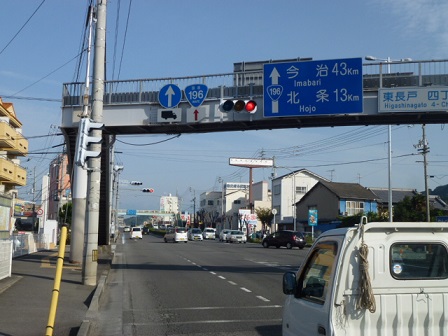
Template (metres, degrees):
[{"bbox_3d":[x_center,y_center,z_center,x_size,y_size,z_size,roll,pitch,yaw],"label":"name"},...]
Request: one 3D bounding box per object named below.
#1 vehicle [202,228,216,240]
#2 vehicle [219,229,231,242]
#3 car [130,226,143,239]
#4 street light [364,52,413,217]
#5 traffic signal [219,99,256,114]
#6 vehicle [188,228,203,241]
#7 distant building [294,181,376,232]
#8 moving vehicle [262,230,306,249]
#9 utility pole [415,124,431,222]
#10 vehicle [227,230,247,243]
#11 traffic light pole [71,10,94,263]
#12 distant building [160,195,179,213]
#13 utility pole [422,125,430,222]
[{"bbox_3d":[-2.034,9.350,76.000,1.520,1.750,3.500,2,-7,-10],"label":"vehicle"},{"bbox_3d":[0.608,8.237,64.500,1.680,1.450,4.300,2,-7,-10],"label":"vehicle"},{"bbox_3d":[-12.463,9.313,75.443,1.480,1.670,3.400,2,-6,-11],"label":"car"},{"bbox_3d":[9.185,-0.601,29.424,2.850,11.400,0.350,2,-6,-11],"label":"street light"},{"bbox_3d":[0.442,-1.970,17.000,1.200,0.440,0.400,2,-7,-12],"label":"traffic signal"},{"bbox_3d":[-3.664,8.553,67.993,1.480,1.620,3.400,2,-6,-11],"label":"vehicle"},{"bbox_3d":[12.612,5.017,58.799,5.000,6.800,13.000,2,-6,-11],"label":"distant building"},{"bbox_3d":[5.102,6.180,45.838,1.700,1.520,3.900,6,-9,-44],"label":"moving vehicle"},{"bbox_3d":[18.281,1.233,48.500,1.300,12.200,1.000,2,-7,-12],"label":"utility pole"},{"bbox_3d":[1.433,7.582,58.500,1.700,1.420,4.400,2,-6,-8],"label":"vehicle"},{"bbox_3d":[-5.644,-1.424,21.312,0.600,10.400,0.600,2,-7,-12],"label":"traffic light pole"},{"bbox_3d":[-42.008,34.631,413.145,13.500,26.000,18.000,2,-6,-11],"label":"distant building"},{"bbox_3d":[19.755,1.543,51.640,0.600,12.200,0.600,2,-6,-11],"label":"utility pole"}]

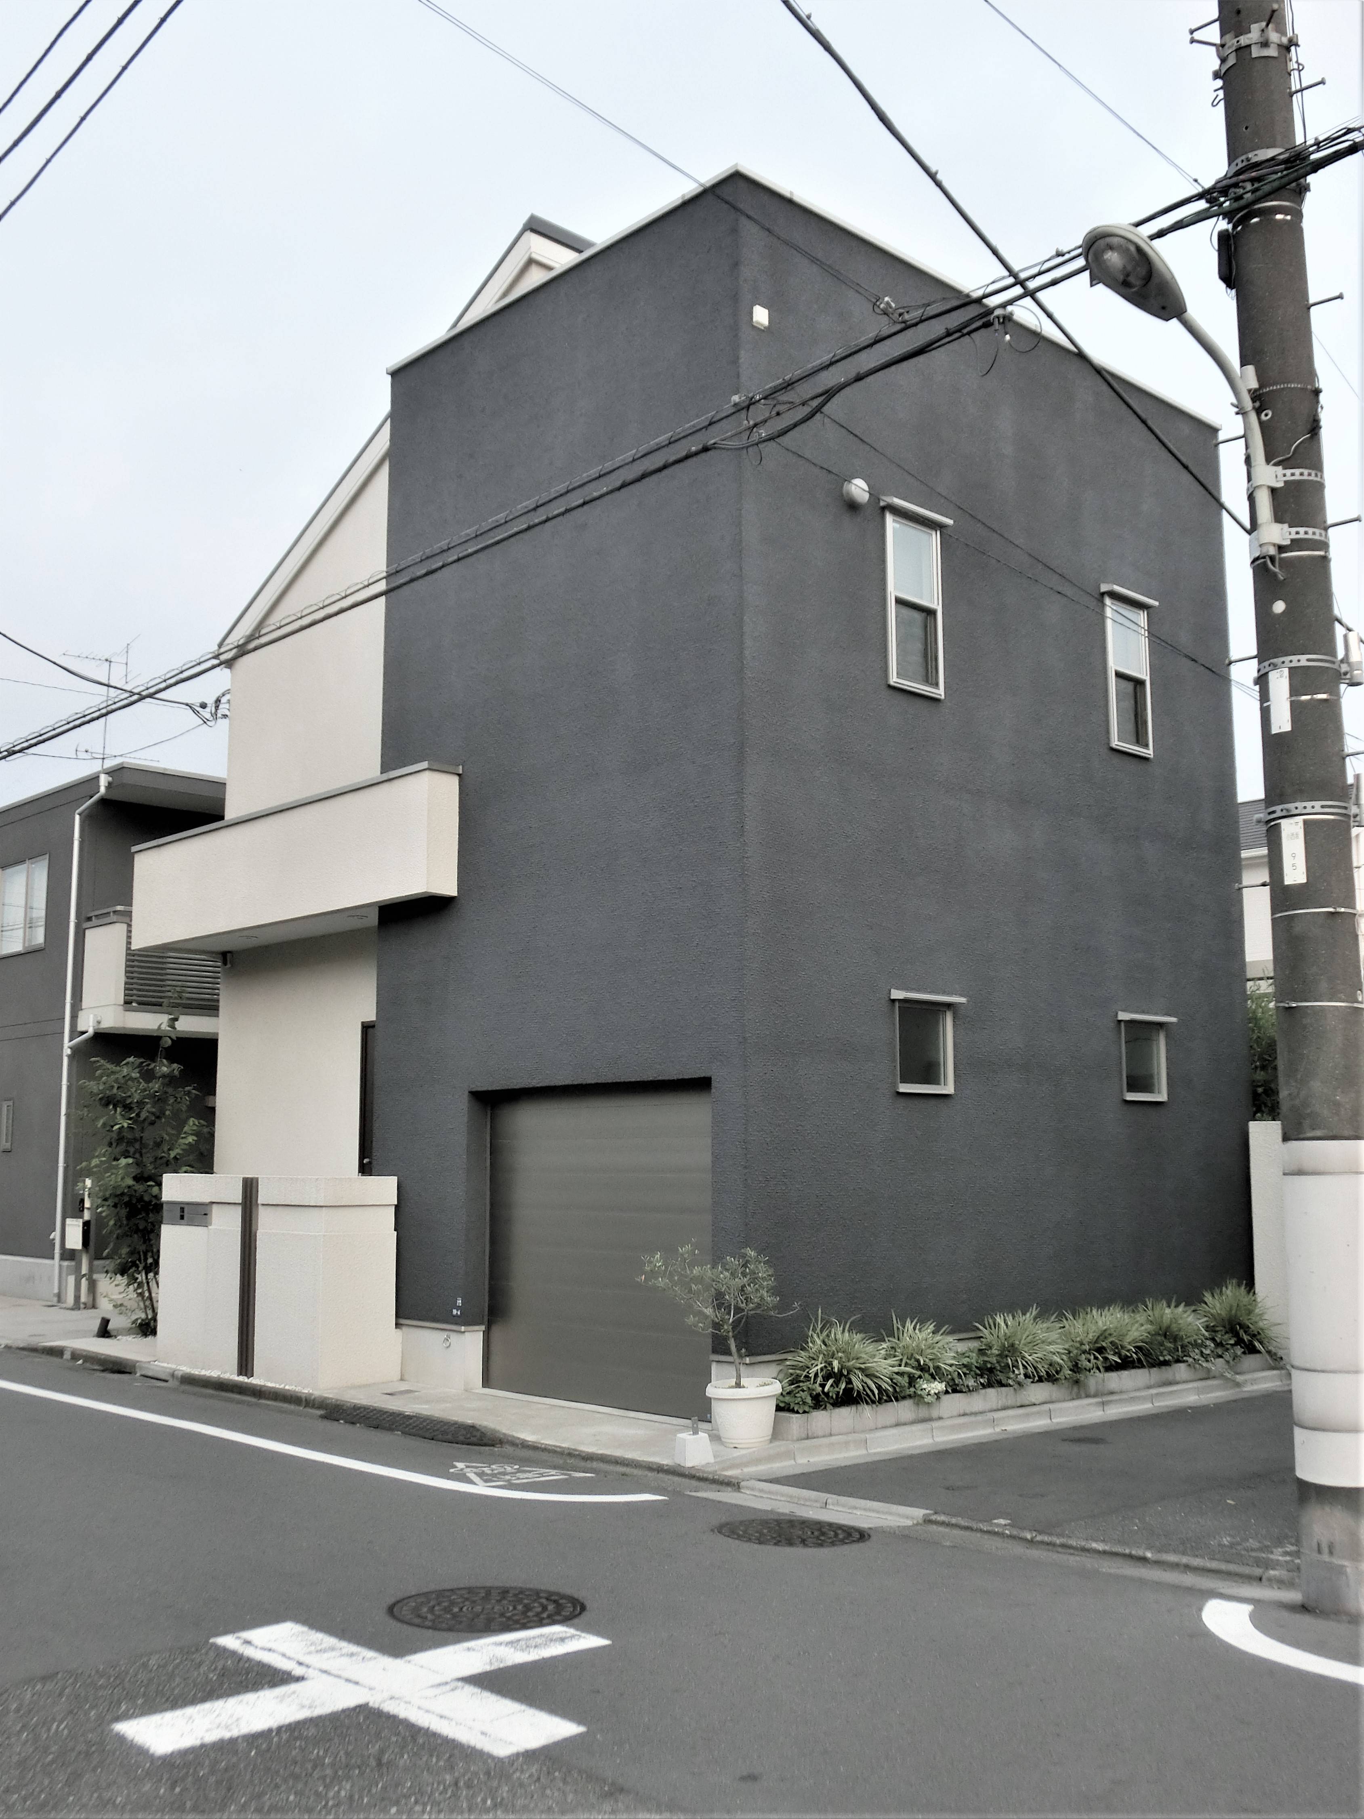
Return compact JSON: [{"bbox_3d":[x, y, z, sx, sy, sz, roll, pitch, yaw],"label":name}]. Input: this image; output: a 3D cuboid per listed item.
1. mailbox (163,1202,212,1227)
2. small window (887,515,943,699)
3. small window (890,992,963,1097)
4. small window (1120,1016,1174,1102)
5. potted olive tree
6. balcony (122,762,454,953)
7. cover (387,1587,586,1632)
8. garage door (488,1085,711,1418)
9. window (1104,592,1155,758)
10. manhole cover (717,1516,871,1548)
[{"bbox_3d":[-3.744,2.360,13.420,0.200,0.180,0.770,7,-11,-42],"label":"mailbox"},{"bbox_3d":[1.559,-2.028,11.589,0.575,1.210,0.120,7,-11,-42],"label":"small window"},{"bbox_3d":[1.582,0.866,11.167,0.648,0.648,0.140,7,-11,-42],"label":"small window"},{"bbox_3d":[3.455,1.103,12.890,0.655,0.648,0.140,7,-11,-42],"label":"small window"},{"bbox_3d":[0.174,2.382,9.561,0.812,1.086,0.700,0,-8,0],"label":"potted olive tree"},{"bbox_3d":[-3.082,-0.306,14.102,0.760,0.927,4.620,7,-11,-42],"label":"balcony"},{"bbox_3d":[-0.692,2.510,6.175,0.700,0.040,0.700,0,-8,0],"label":"cover"},{"bbox_3d":[-0.510,2.142,11.078,0.080,1.985,2.410,7,-11,-42],"label":"garage door"},{"bbox_3d":[3.436,-1.788,13.316,0.590,1.220,0.120,7,-11,-42],"label":"window"},{"bbox_3d":[0.499,2.828,7.811,0.700,0.040,0.700,0,-8,0],"label":"manhole cover"}]

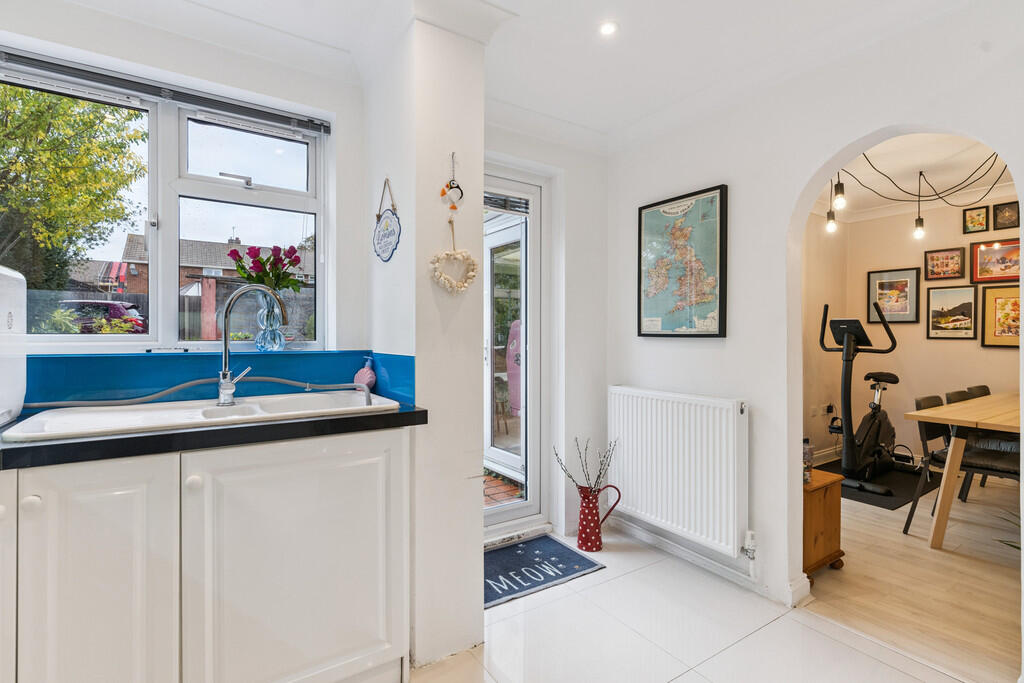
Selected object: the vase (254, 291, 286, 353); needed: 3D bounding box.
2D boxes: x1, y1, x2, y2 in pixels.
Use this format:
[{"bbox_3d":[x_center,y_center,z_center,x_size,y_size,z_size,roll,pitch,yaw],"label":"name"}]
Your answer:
[{"bbox_3d":[-0.976,-0.082,1.954,0.120,0.250,0.120,0,0,-33],"label":"vase"}]

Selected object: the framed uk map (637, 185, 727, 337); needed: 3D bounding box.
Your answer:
[{"bbox_3d":[0.866,-0.385,2.515,0.033,0.732,0.530,0,0,-33],"label":"framed uk map"}]

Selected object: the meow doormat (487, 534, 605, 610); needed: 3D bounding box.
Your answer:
[{"bbox_3d":[0.023,1.141,2.443,0.770,0.010,0.467,0,0,-33],"label":"meow doormat"}]

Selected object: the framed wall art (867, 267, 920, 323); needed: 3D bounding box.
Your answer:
[{"bbox_3d":[3.533,-0.412,4.480,0.030,0.492,0.395,0,0,-33],"label":"framed wall art"}]

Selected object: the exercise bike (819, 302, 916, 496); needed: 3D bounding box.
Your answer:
[{"bbox_3d":[3.031,0.413,4.064,0.960,1.445,0.560,0,0,-33],"label":"exercise bike"}]

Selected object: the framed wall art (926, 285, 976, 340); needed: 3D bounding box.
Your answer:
[{"bbox_3d":[3.760,-0.241,4.133,0.030,0.448,0.320,0,0,-33],"label":"framed wall art"}]

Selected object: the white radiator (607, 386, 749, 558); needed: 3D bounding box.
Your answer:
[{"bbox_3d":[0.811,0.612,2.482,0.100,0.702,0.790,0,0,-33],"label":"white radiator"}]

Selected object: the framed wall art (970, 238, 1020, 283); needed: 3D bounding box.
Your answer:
[{"bbox_3d":[3.946,-0.635,3.846,0.030,0.342,0.440,0,0,-33],"label":"framed wall art"}]

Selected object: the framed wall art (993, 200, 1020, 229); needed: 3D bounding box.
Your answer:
[{"bbox_3d":[3.942,-0.995,3.850,0.025,0.203,0.150,0,0,-33],"label":"framed wall art"}]

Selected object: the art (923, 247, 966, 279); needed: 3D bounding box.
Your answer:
[{"bbox_3d":[3.733,-0.659,4.171,0.030,0.260,0.255,0,0,-33],"label":"art"}]

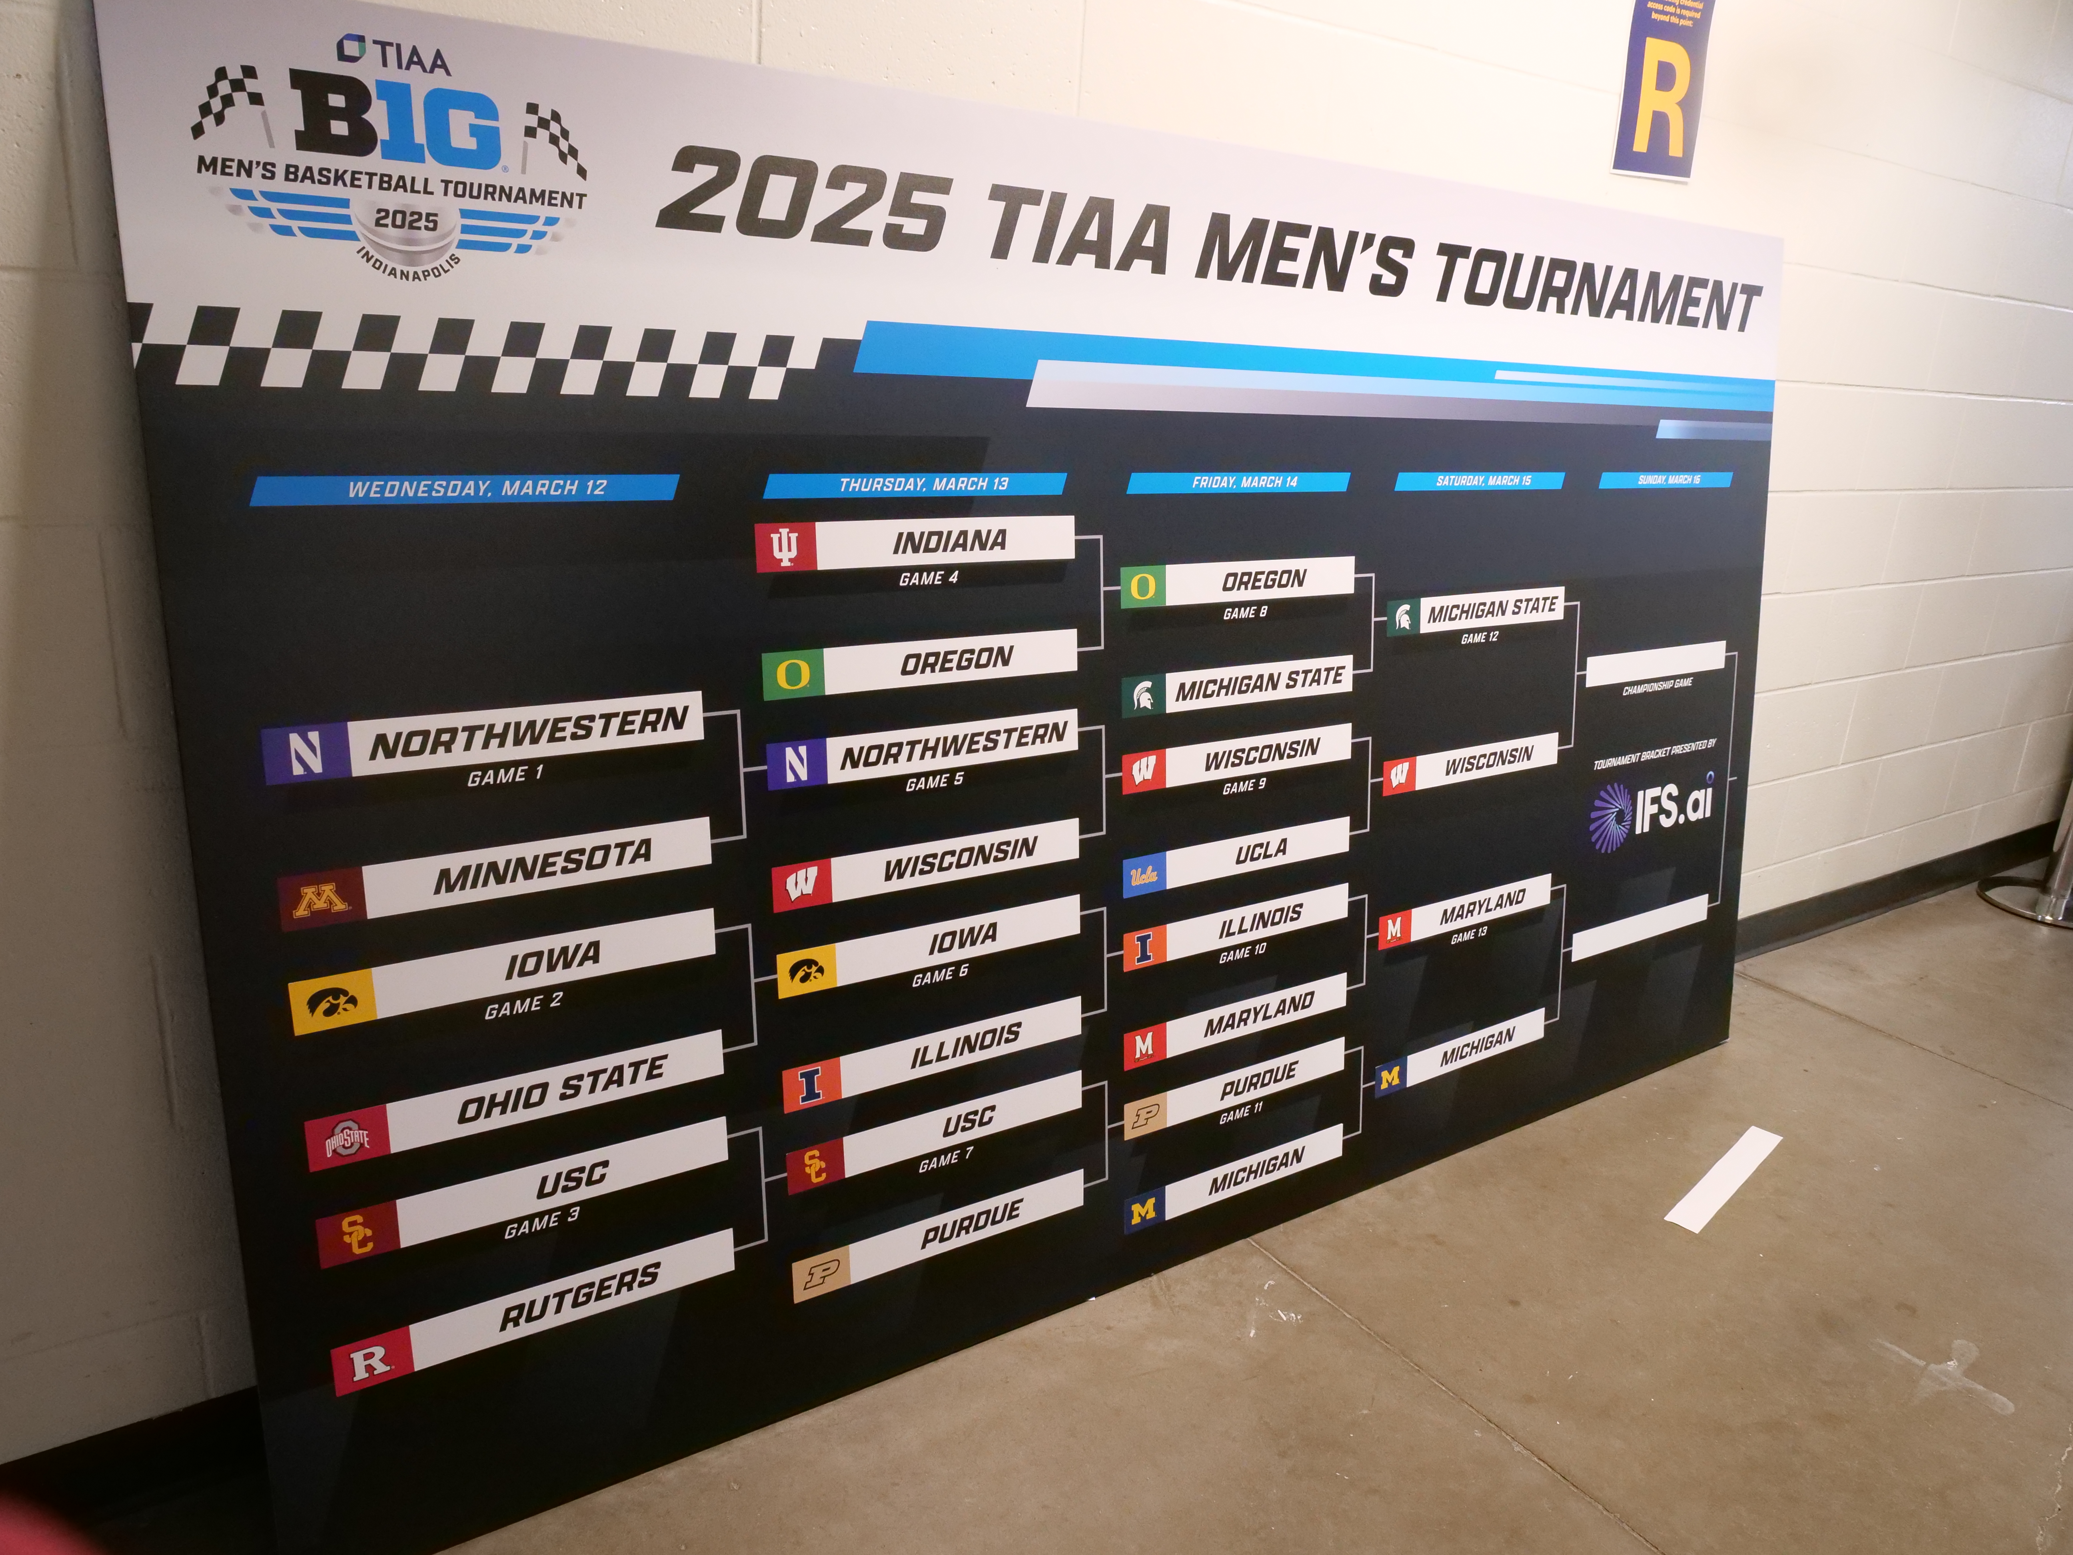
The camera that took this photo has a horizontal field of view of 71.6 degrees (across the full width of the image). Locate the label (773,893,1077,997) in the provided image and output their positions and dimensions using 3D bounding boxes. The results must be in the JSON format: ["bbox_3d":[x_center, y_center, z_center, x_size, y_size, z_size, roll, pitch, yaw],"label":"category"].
[{"bbox_3d":[-0.117,0.197,1.707,0.414,0.051,0.007,-8,13,-34],"label":"label"}]

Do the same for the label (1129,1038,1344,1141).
[{"bbox_3d":[0.287,0.435,2.029,0.415,0.051,0.007,-8,13,-34],"label":"label"}]

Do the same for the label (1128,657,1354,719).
[{"bbox_3d":[0.277,-0.123,1.926,0.415,0.051,0.007,-8,13,-34],"label":"label"}]

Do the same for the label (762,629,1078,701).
[{"bbox_3d":[-0.122,-0.131,1.646,0.414,0.051,0.007,-8,13,-34],"label":"label"}]

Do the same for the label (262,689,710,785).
[{"bbox_3d":[-0.517,-0.041,1.389,0.409,0.051,0.007,-8,12,-33],"label":"label"}]

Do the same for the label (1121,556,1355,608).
[{"bbox_3d":[0.275,-0.258,1.892,0.409,0.051,0.007,-8,12,-33],"label":"label"}]

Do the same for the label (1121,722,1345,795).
[{"bbox_3d":[0.279,-0.027,1.944,0.415,0.051,0.007,-8,13,-34],"label":"label"}]

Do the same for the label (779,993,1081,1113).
[{"bbox_3d":[-0.114,0.329,1.731,0.414,0.051,0.007,-8,13,-34],"label":"label"}]

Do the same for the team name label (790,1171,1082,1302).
[{"bbox_3d":[-0.109,0.559,1.765,0.409,0.051,0.007,-8,12,-33],"label":"team name label"}]

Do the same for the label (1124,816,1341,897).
[{"bbox_3d":[0.281,0.107,1.957,0.409,0.051,0.007,-8,12,-33],"label":"label"}]

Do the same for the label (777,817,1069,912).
[{"bbox_3d":[-0.117,0.101,1.684,0.409,0.051,0.007,-8,12,-33],"label":"label"}]

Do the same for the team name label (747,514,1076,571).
[{"bbox_3d":[-0.124,-0.264,1.620,0.409,0.051,0.007,-8,12,-33],"label":"team name label"}]

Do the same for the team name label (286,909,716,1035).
[{"bbox_3d":[-0.513,0.189,1.429,0.409,0.051,0.007,-8,13,-34],"label":"team name label"}]

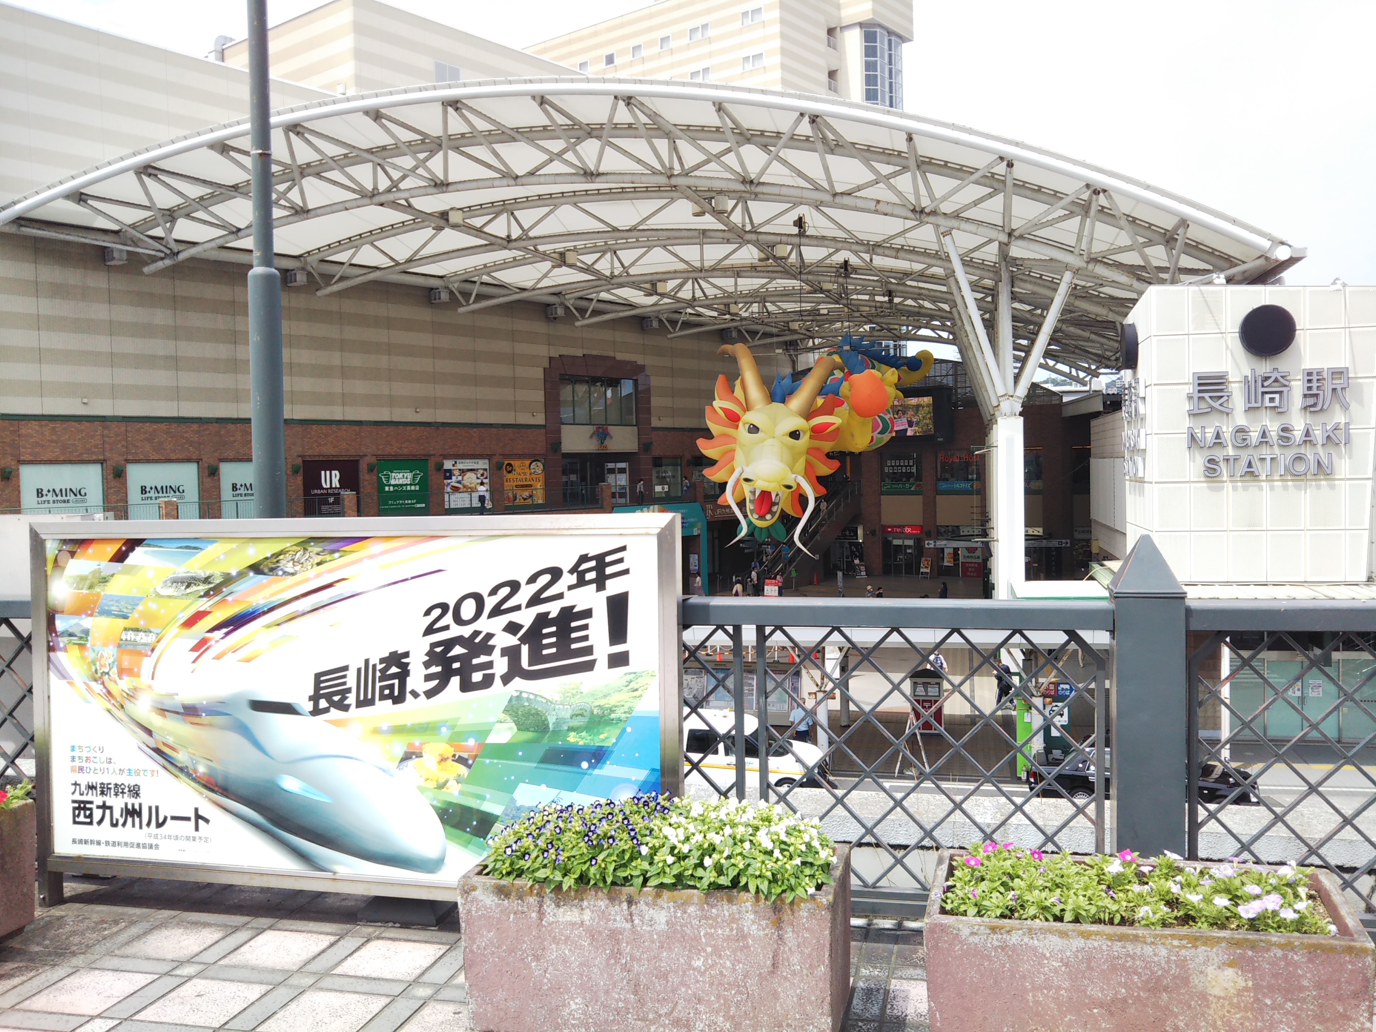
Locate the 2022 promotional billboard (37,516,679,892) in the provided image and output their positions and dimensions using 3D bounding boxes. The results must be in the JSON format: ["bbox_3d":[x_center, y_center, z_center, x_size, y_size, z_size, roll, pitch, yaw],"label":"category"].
[{"bbox_3d":[-1.234,0.682,4.233,2.525,1.348,0.090,-1,1,14],"label":"2022 promotional billboard"}]

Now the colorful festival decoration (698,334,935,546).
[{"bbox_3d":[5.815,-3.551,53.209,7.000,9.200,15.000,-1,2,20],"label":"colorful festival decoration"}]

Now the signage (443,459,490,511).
[{"bbox_3d":[-11.970,-1.737,65.237,0.100,2.701,3.296,0,3,39],"label":"signage"}]

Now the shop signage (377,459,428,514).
[{"bbox_3d":[-14.698,-1.571,61.902,0.100,2.741,3.241,0,3,39],"label":"shop signage"}]

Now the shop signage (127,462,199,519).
[{"bbox_3d":[-22.781,-1.043,52.019,0.100,2.576,3.203,0,3,39],"label":"shop signage"}]

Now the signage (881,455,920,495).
[{"bbox_3d":[14.600,-2.838,81.608,3.106,2.855,0.120,0,3,39],"label":"signage"}]

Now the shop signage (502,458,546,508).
[{"bbox_3d":[-9.297,-1.929,68.506,0.100,2.676,3.276,0,3,39],"label":"shop signage"}]

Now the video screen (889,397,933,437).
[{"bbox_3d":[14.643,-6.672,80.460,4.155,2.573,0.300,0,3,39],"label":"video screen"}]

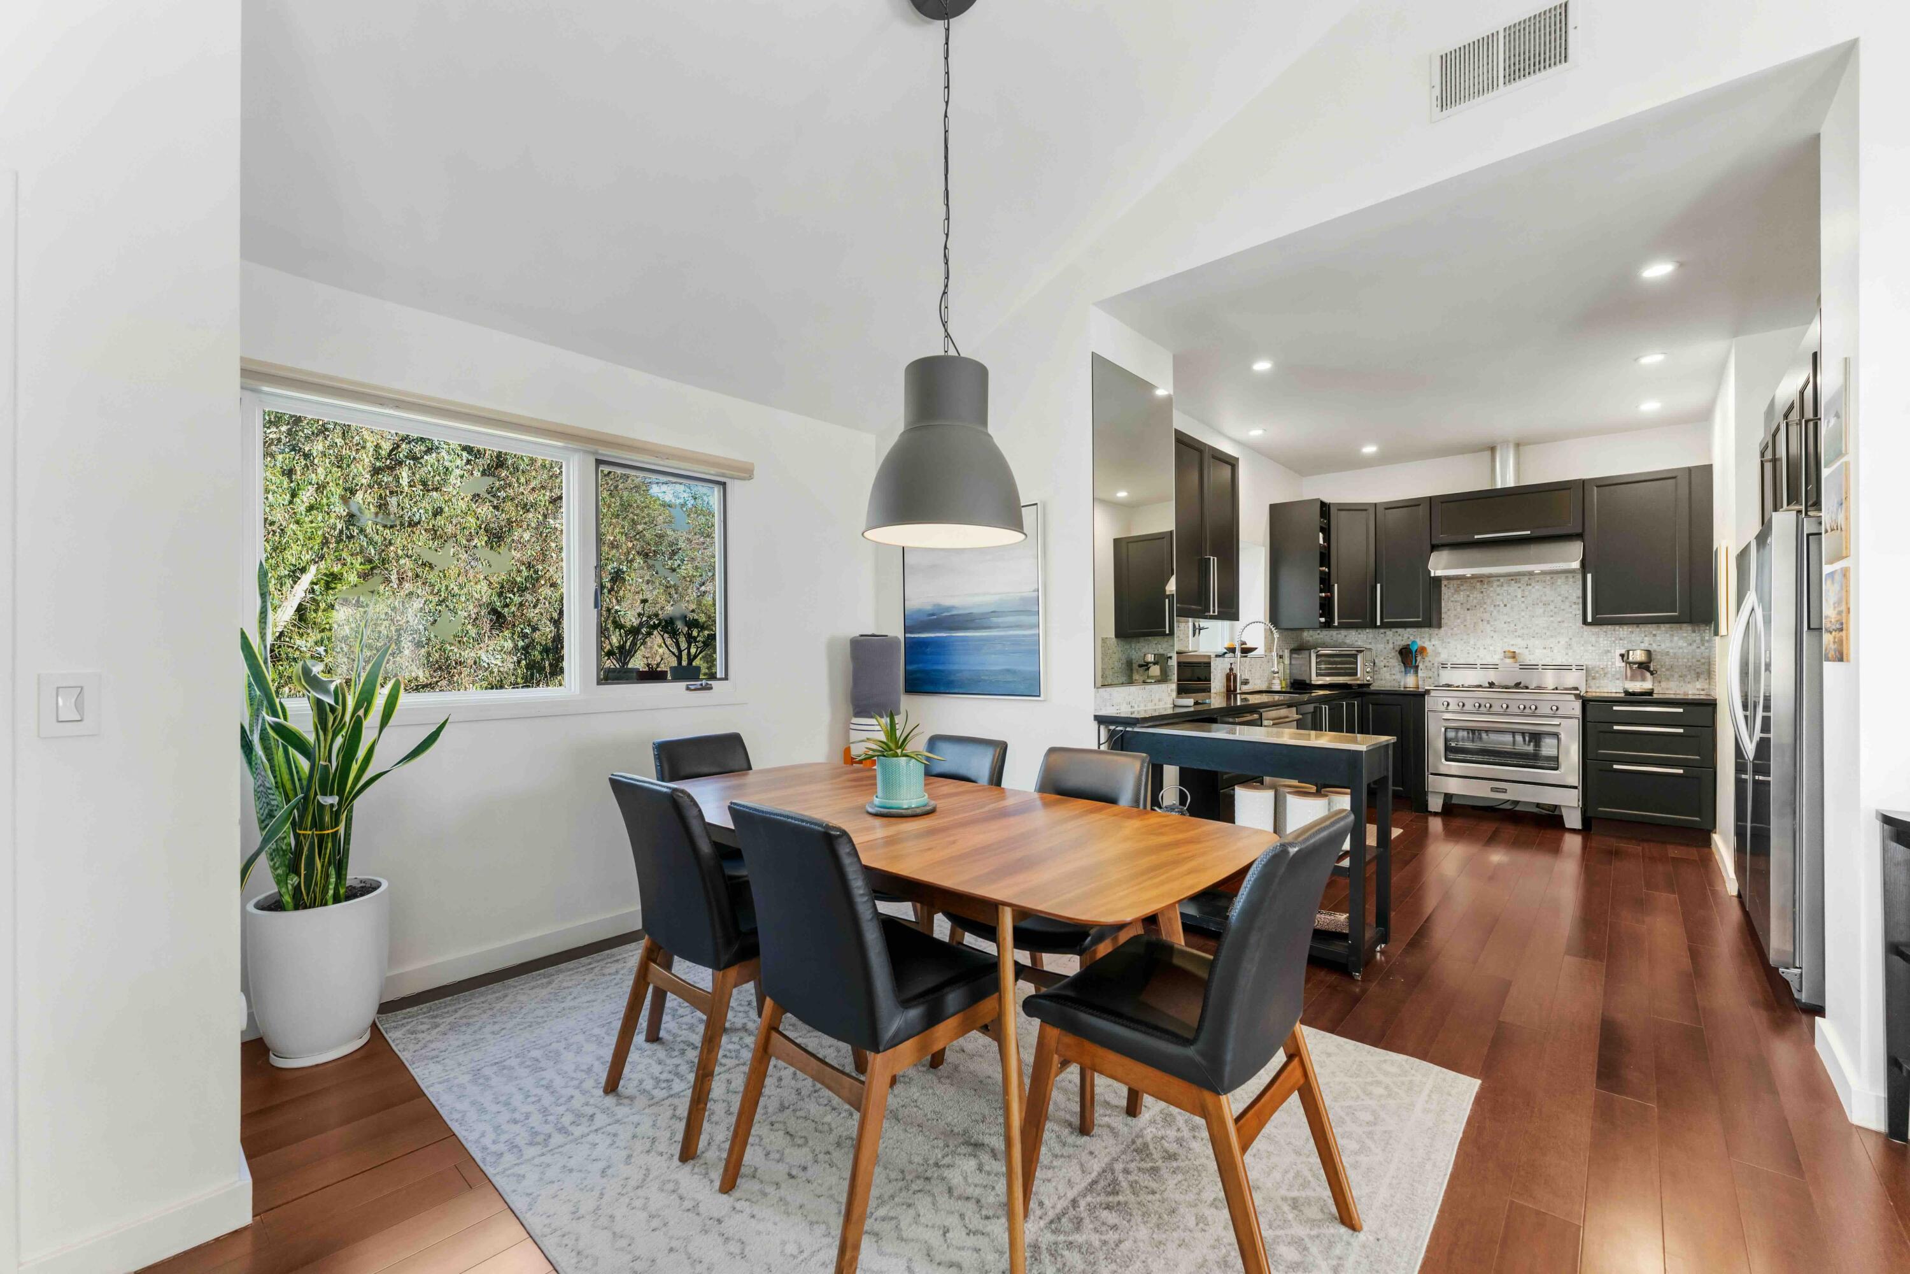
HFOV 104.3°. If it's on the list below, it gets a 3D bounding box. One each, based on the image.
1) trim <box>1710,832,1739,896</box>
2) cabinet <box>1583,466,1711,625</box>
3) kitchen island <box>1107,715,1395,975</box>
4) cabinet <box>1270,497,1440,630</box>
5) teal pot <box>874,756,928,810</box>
[{"bbox_3d":[4.454,1.296,4.315,0.030,0.090,1.300,0,-1,42],"label":"trim"},{"bbox_3d":[4.803,-0.596,5.172,0.640,1.022,0.390,0,0,42],"label":"cabinet"},{"bbox_3d":[1.306,0.874,3.333,1.060,0.900,0.440,0,-1,41],"label":"kitchen island"},{"bbox_3d":[3.321,-0.587,6.171,1.070,1.033,0.910,0,0,42],"label":"cabinet"},{"bbox_3d":[-0.165,0.445,2.285,0.168,0.137,0.168,0,0,0],"label":"teal pot"}]

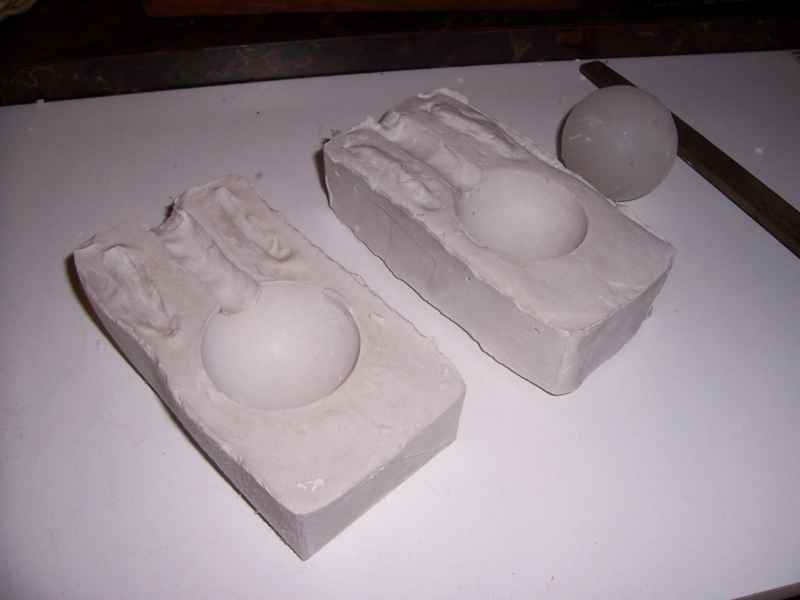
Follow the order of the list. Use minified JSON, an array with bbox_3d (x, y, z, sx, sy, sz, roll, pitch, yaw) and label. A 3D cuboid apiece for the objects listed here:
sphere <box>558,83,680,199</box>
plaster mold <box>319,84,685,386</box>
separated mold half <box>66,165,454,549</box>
[{"bbox_3d":[0.117,-0.083,0.421,0.062,0.062,0.062,5,50,0],"label":"sphere"},{"bbox_3d":[0.050,-0.040,0.433,0.090,0.051,0.175,-33,59,-27],"label":"plaster mold"},{"bbox_3d":[-0.063,0.022,0.376,0.095,0.046,0.180,-33,58,-27],"label":"separated mold half"}]

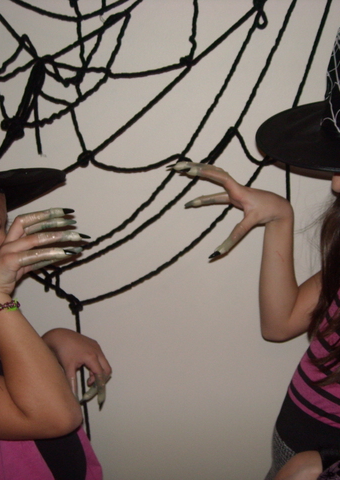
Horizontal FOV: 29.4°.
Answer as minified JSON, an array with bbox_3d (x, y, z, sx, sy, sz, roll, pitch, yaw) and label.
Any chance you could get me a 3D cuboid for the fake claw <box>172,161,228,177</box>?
[{"bbox_3d":[0.041,-0.107,0.970,0.085,0.022,0.020,6,7,6],"label":"fake claw"}]

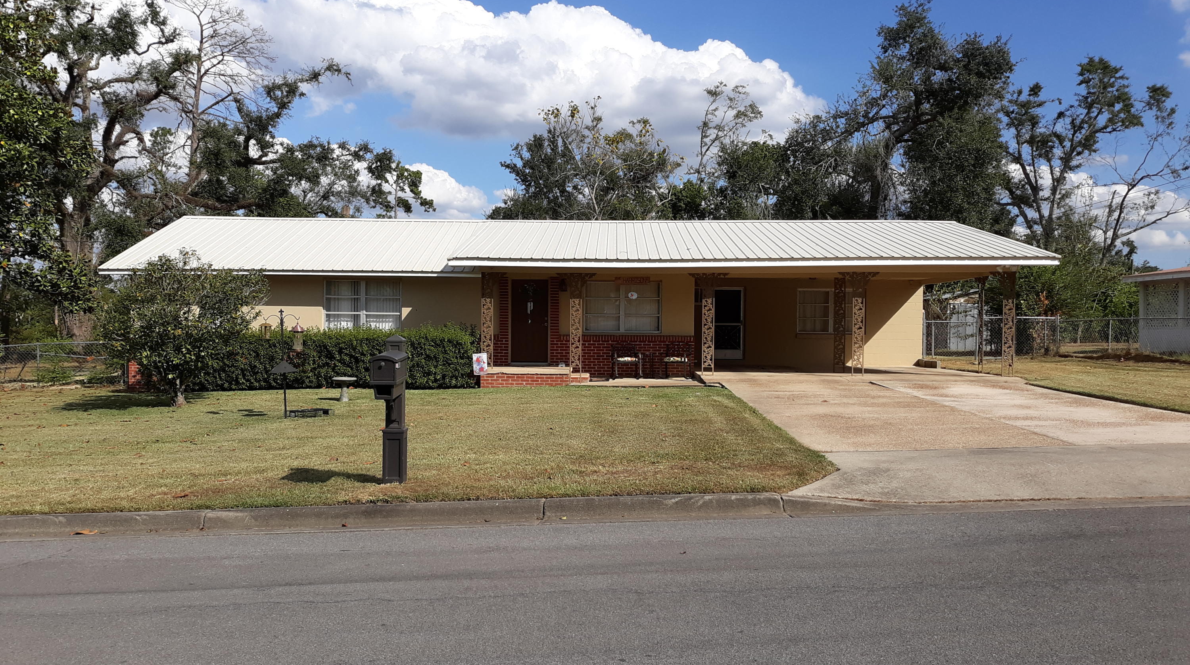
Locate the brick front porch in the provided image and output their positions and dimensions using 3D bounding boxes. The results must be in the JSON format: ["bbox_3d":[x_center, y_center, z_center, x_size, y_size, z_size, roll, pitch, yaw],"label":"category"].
[{"bbox_3d":[-1.330,1.014,21.700,2.400,0.400,1.700,0,0,1],"label":"brick front porch"}]

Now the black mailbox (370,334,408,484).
[{"bbox_3d":[-1.885,0.708,8.820,0.255,1.390,0.560,0,0,-1],"label":"black mailbox"}]

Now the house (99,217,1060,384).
[{"bbox_3d":[-0.850,-0.972,25.400,21.200,4.300,10.600,0,0,1],"label":"house"}]

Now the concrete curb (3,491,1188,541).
[{"bbox_3d":[0.560,1.501,8.200,10.600,0.170,0.350,0,0,-10],"label":"concrete curb"}]

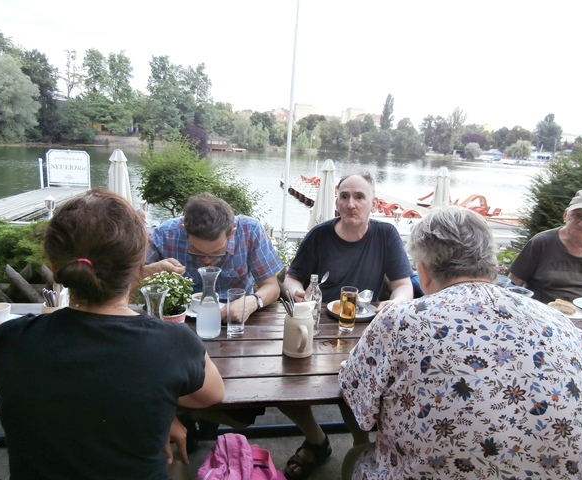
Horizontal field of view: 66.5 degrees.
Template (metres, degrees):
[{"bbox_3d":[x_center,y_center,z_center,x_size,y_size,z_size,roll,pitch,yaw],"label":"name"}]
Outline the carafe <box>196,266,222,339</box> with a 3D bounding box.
[{"bbox_3d":[-0.258,0.199,1.402,0.080,0.217,0.080,0,13,-10],"label":"carafe"}]

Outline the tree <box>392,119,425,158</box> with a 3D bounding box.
[{"bbox_3d":[34.994,-30.229,132.143,9.620,11.555,9.139,3,12,0],"label":"tree"}]

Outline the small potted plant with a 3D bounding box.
[{"bbox_3d":[-0.375,0.204,1.341,0.185,0.223,0.185,-1,13,-16],"label":"small potted plant"}]

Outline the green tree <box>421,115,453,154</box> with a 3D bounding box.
[{"bbox_3d":[57.781,-41.413,175.000,12.621,14.226,12.621,7,13,17],"label":"green tree"}]

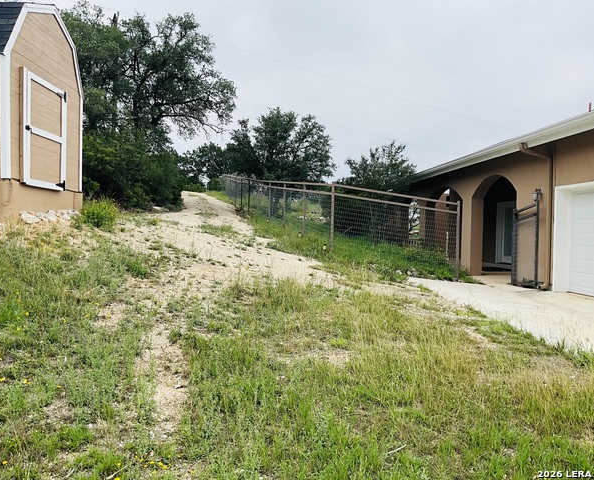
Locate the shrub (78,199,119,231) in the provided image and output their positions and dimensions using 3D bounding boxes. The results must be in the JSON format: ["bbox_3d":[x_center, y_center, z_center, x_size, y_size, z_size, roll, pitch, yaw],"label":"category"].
[{"bbox_3d":[-3.739,-0.480,10.100,0.770,0.600,0.730,0,2,0],"label":"shrub"}]

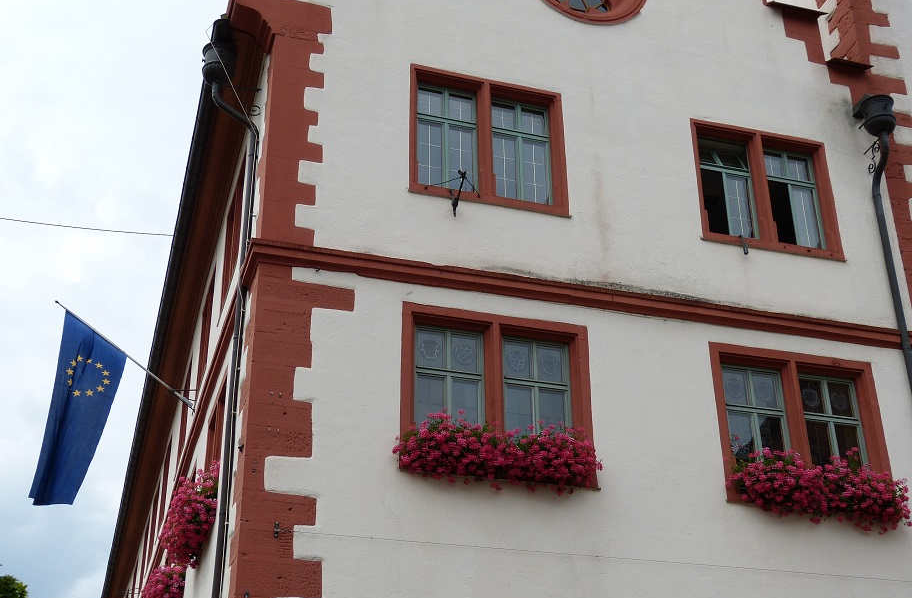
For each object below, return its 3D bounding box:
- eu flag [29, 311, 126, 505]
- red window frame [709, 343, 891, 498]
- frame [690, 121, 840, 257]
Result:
[{"bbox_3d":[-4.974,1.443,17.170,0.980,2.799,0.350,8,-29,-16],"label":"eu flag"},{"bbox_3d":[3.739,1.473,14.114,2.059,1.851,0.250,8,-29,-16],"label":"red window frame"},{"bbox_3d":[3.688,-1.260,15.561,1.852,1.694,0.250,8,-29,-16],"label":"frame"}]

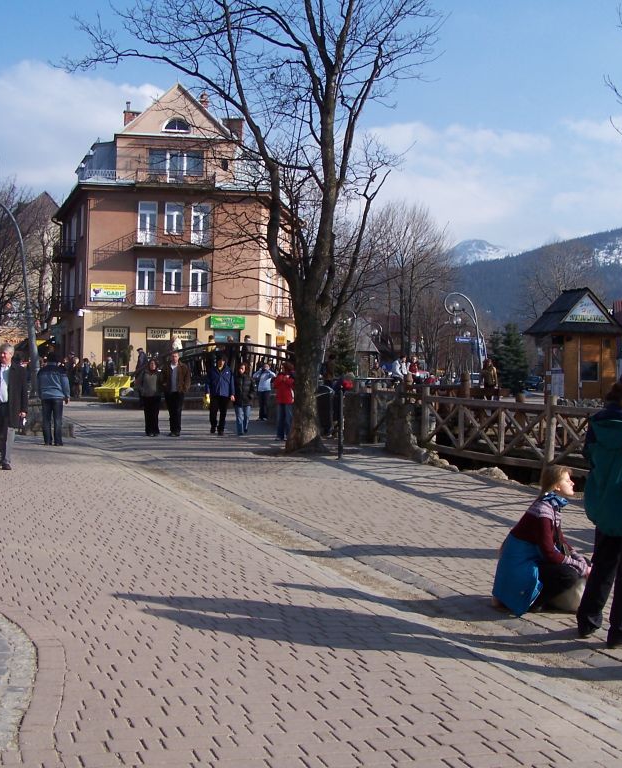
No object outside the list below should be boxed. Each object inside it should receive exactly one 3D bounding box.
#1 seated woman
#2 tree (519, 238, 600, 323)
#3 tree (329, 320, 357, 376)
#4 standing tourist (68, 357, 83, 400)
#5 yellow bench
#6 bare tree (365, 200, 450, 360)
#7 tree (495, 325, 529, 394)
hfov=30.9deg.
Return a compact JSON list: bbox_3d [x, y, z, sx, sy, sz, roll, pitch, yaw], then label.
[{"bbox_3d":[1.599,1.086,7.800,0.720,1.030,0.520,1,0,14],"label":"seated woman"},{"bbox_3d":[19.976,-5.564,90.000,7.000,12.170,7.000,1,1,0],"label":"tree"},{"bbox_3d":[1.450,-1.100,51.000,1.600,3.600,1.600,1,-1,0],"label":"tree"},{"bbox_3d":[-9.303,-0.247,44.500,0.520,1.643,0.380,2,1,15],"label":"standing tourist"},{"bbox_3d":[-7.291,0.203,41.500,1.150,0.997,0.850,2,1,40],"label":"yellow bench"},{"bbox_3d":[5.783,-5.137,66.000,5.000,11.200,5.000,1,0,0],"label":"bare tree"},{"bbox_3d":[11.415,-1.438,64.000,2.200,4.128,2.200,1,1,0],"label":"tree"}]

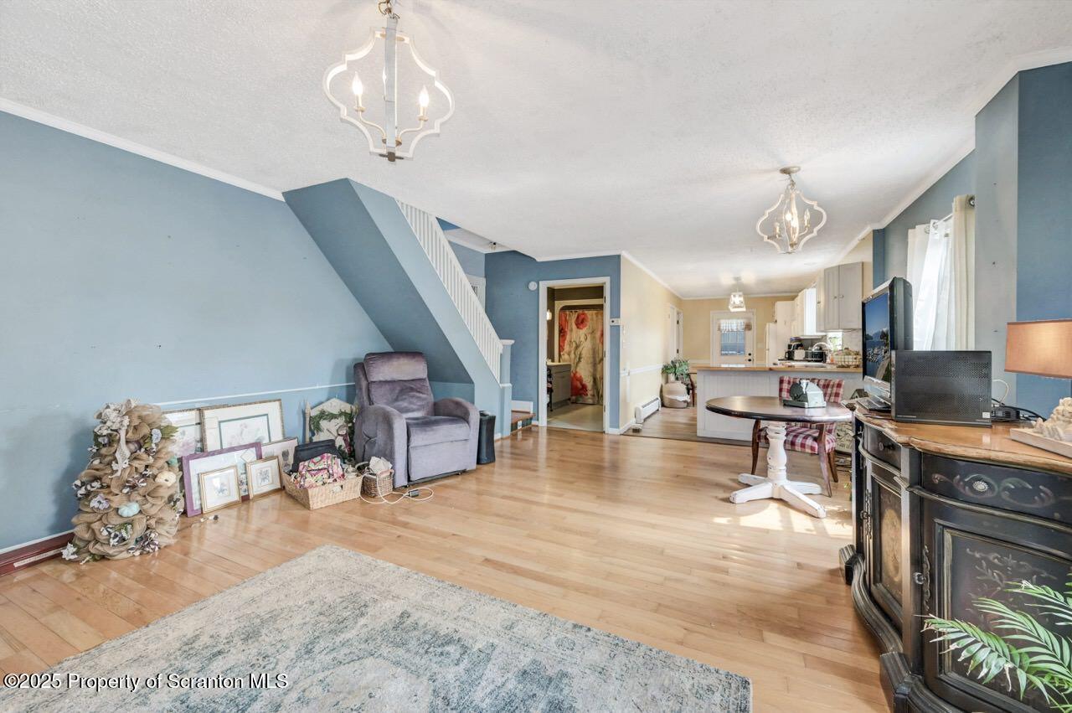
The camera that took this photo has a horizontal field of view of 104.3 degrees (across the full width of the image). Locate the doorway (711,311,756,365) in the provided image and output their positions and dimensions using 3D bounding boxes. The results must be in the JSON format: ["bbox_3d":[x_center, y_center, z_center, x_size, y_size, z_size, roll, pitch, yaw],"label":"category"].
[{"bbox_3d":[4.764,-0.045,10.088,0.990,2.070,0.120,0,1,27],"label":"doorway"}]

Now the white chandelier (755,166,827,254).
[{"bbox_3d":[1.888,-1.076,3.096,0.440,0.610,0.440,0,1,27],"label":"white chandelier"}]

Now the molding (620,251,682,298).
[{"bbox_3d":[2.452,-1.419,8.051,0.055,0.060,5.750,0,1,27],"label":"molding"}]

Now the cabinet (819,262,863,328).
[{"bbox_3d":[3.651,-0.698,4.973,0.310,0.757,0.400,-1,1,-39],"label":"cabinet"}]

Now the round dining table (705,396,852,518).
[{"bbox_3d":[1.841,0.728,3.174,0.990,0.720,0.990,0,1,27],"label":"round dining table"}]

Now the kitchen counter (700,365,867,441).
[{"bbox_3d":[3.042,0.594,5.349,1.790,0.924,0.660,0,1,27],"label":"kitchen counter"}]

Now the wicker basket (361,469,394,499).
[{"bbox_3d":[-1.283,1.014,3.364,0.200,0.165,0.170,0,1,41],"label":"wicker basket"}]

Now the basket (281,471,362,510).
[{"bbox_3d":[-1.699,1.018,3.310,0.560,0.160,0.370,1,1,43],"label":"basket"}]

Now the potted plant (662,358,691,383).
[{"bbox_3d":[2.804,0.269,8.288,0.520,0.500,0.480,0,1,27],"label":"potted plant"}]

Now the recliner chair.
[{"bbox_3d":[-1.175,0.526,4.076,0.820,1.120,0.920,-1,1,-42],"label":"recliner chair"}]

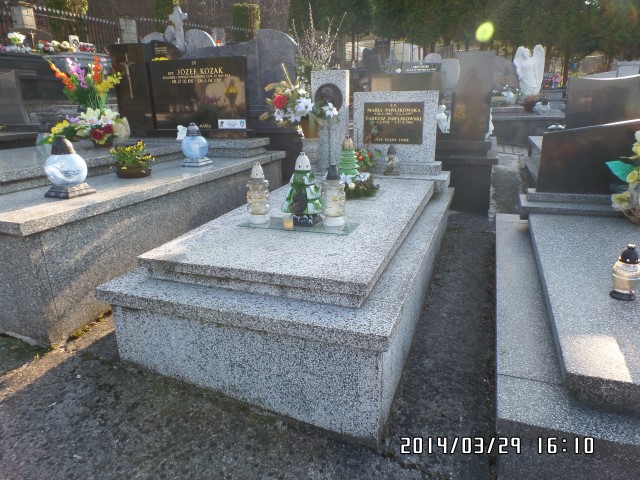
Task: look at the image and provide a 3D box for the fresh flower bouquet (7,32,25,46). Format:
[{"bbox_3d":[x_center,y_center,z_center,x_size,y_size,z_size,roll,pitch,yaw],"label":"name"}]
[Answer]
[{"bbox_3d":[-4.440,-2.916,6.200,0.270,0.220,0.250,5,20,21],"label":"fresh flower bouquet"}]

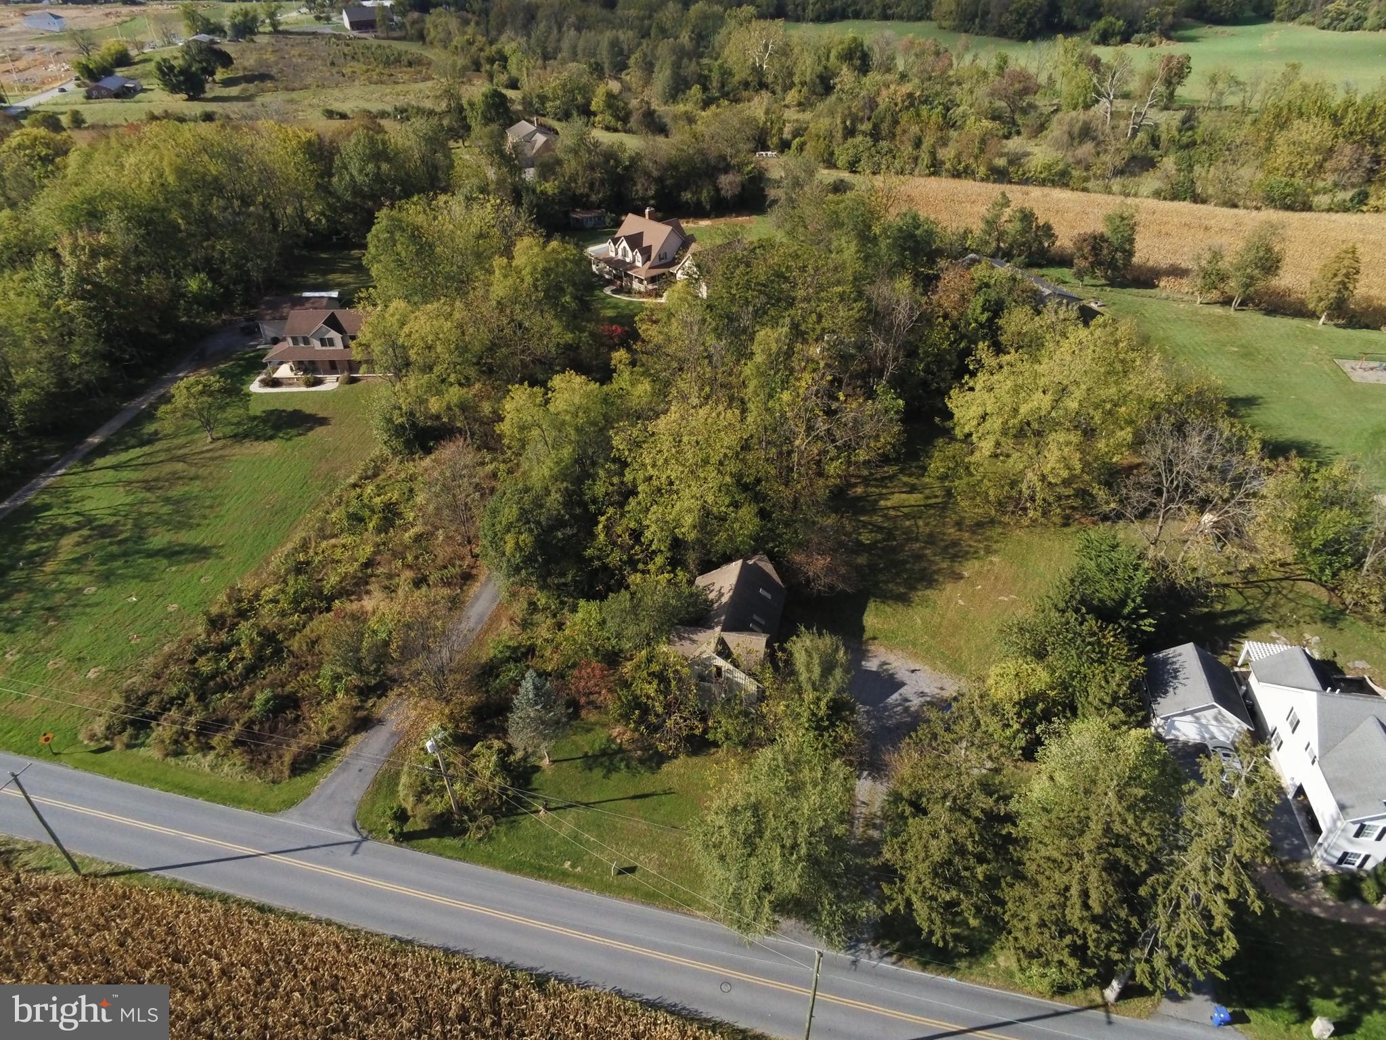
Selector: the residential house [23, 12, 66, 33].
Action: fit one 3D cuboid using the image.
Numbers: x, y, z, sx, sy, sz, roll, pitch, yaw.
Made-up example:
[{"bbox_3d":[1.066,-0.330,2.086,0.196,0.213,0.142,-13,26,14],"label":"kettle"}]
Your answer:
[{"bbox_3d":[-289.043,-222.515,411.281,15.500,7.800,9.000,2,36,5],"label":"residential house"}]

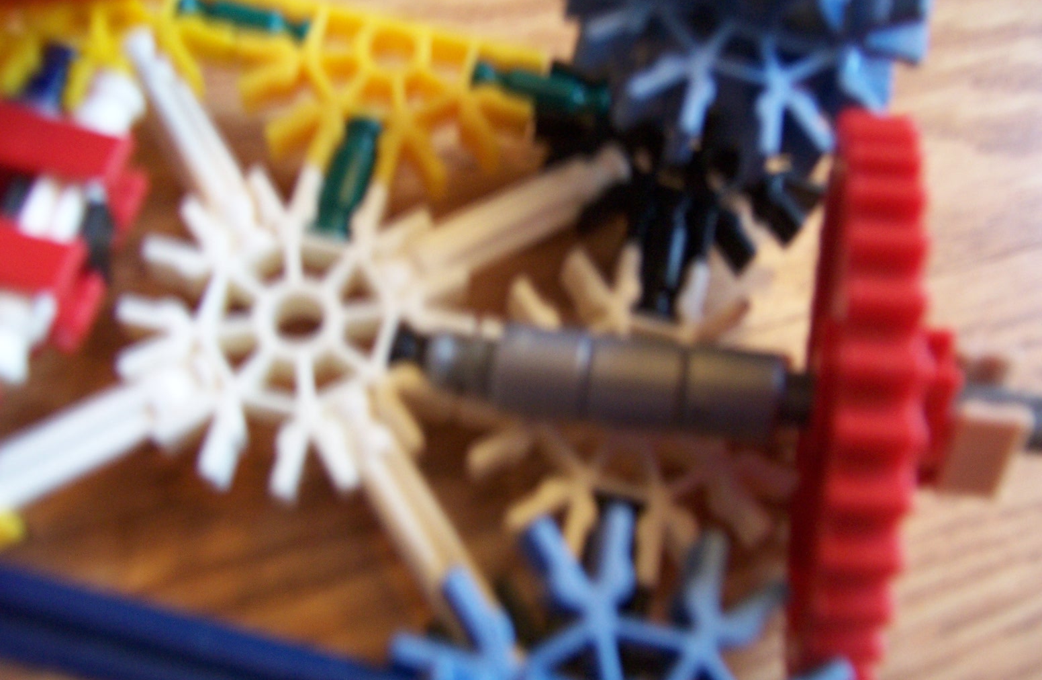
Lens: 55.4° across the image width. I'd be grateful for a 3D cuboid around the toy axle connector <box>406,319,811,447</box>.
[{"bbox_3d":[0.008,0.004,0.106,0.045,0.009,0.009,6,66,13],"label":"toy axle connector"}]

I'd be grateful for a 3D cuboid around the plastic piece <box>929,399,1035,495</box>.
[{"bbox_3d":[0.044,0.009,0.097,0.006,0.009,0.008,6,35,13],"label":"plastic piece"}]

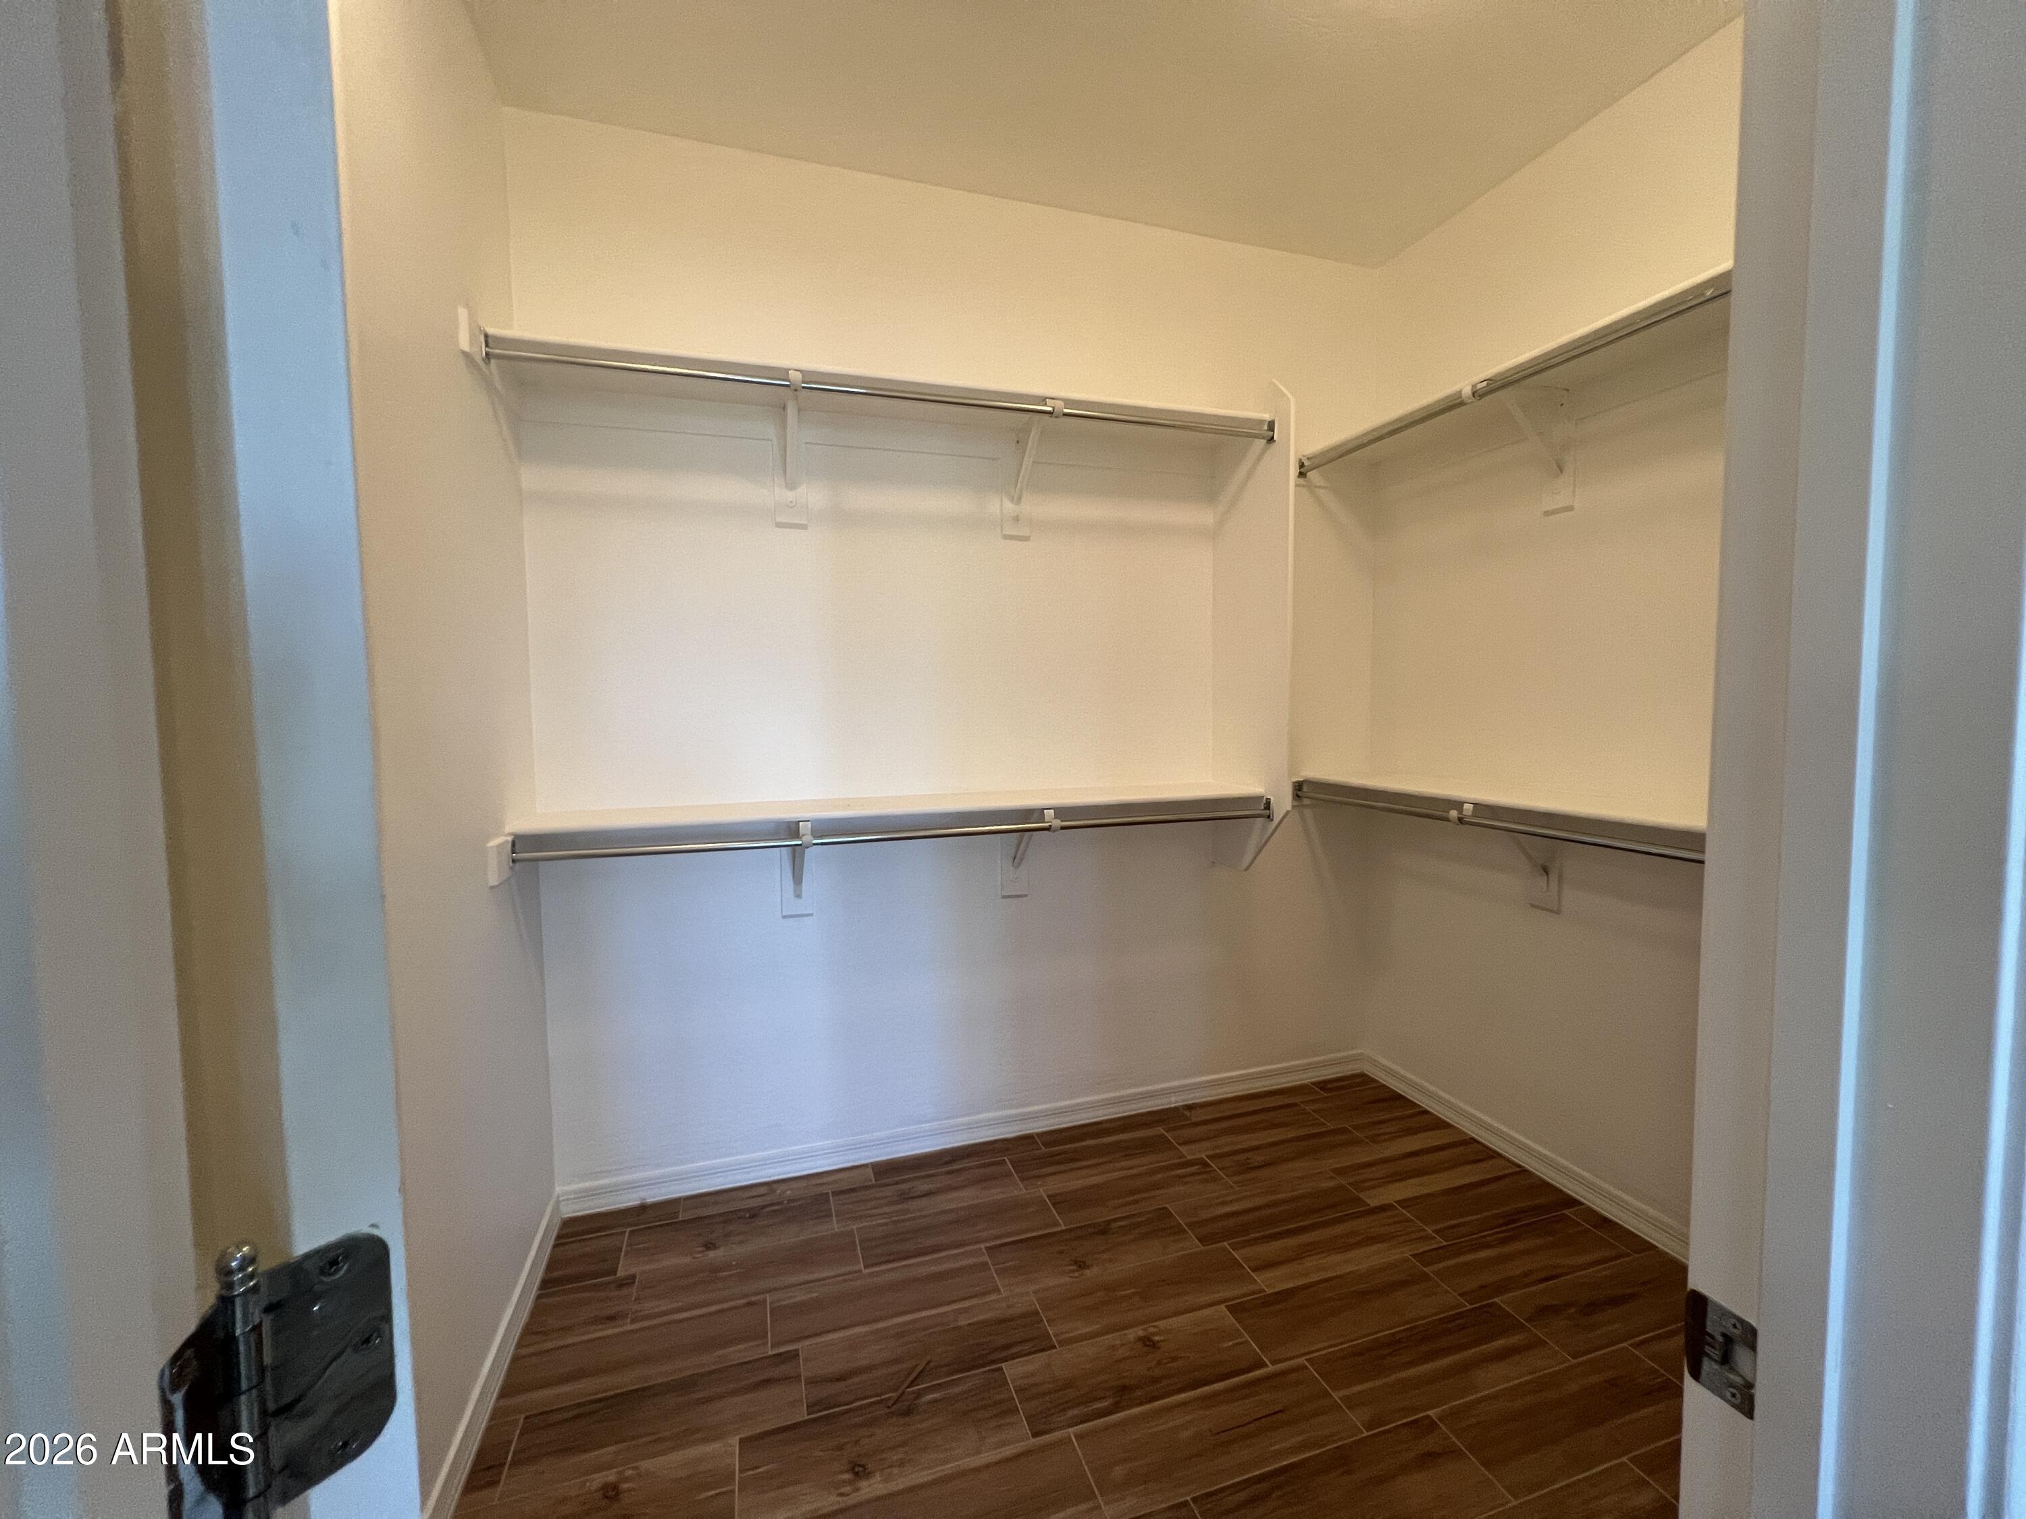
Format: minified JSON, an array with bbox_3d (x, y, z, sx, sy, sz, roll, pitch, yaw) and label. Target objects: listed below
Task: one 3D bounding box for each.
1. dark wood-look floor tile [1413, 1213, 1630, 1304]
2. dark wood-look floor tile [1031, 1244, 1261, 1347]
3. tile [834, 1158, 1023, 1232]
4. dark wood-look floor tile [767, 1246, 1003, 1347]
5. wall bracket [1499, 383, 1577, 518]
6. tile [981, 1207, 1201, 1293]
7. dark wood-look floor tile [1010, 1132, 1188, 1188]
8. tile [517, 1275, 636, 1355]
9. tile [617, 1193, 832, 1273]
[{"bbox_3d":[1.239,1.214,1.852,0.510,0.010,0.173,-2,3,-17],"label":"dark wood-look floor tile"},{"bbox_3d":[0.317,1.231,1.753,0.510,0.010,0.173,-2,3,-17],"label":"dark wood-look floor tile"},{"bbox_3d":[-0.231,1.178,2.064,0.495,0.010,0.166,-2,4,-17],"label":"tile"},{"bbox_3d":[-0.281,1.201,1.696,0.495,0.010,0.166,-2,3,-17],"label":"dark wood-look floor tile"},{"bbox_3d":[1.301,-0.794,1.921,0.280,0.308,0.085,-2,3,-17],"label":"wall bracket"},{"bbox_3d":[0.195,1.187,1.841,0.495,0.010,0.166,-2,3,-17],"label":"tile"},{"bbox_3d":[0.255,1.202,2.282,0.510,0.010,0.173,-2,3,-17],"label":"dark wood-look floor tile"},{"bbox_3d":[-0.949,1.210,1.667,0.216,0.010,0.166,-2,4,-17],"label":"tile"},{"bbox_3d":[-0.706,1.194,1.919,0.495,0.010,0.166,-2,3,-17],"label":"tile"}]

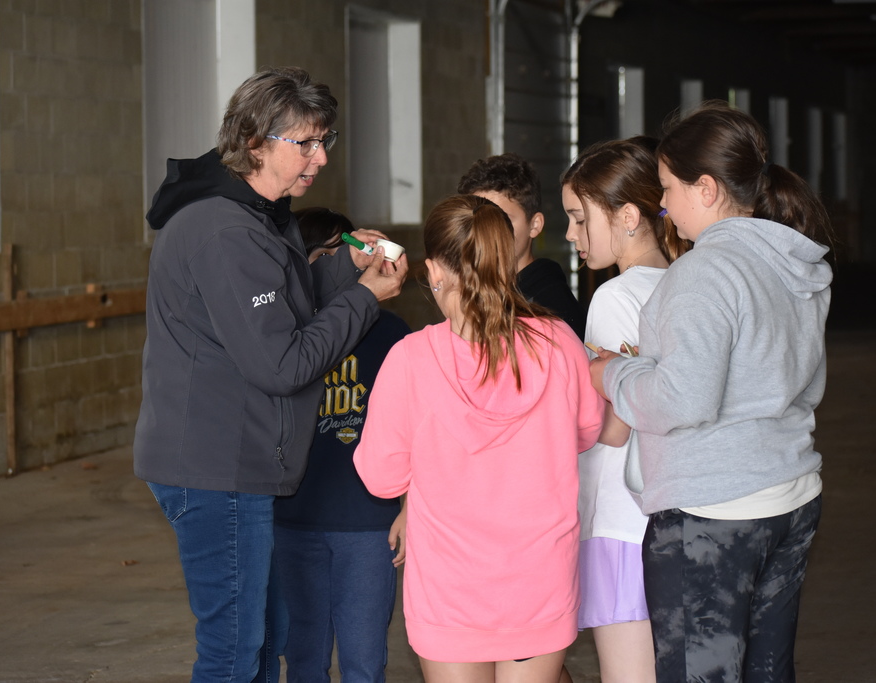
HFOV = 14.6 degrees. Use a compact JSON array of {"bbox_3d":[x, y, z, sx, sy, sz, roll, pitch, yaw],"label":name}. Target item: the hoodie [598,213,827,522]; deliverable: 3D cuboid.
[{"bbox_3d":[0.507,0.043,6.170,0.350,0.540,0.420,1,3,24],"label":"hoodie"}]

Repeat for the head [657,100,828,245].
[{"bbox_3d":[0.527,-0.287,5.870,0.280,0.245,0.185,-5,1,22],"label":"head"}]

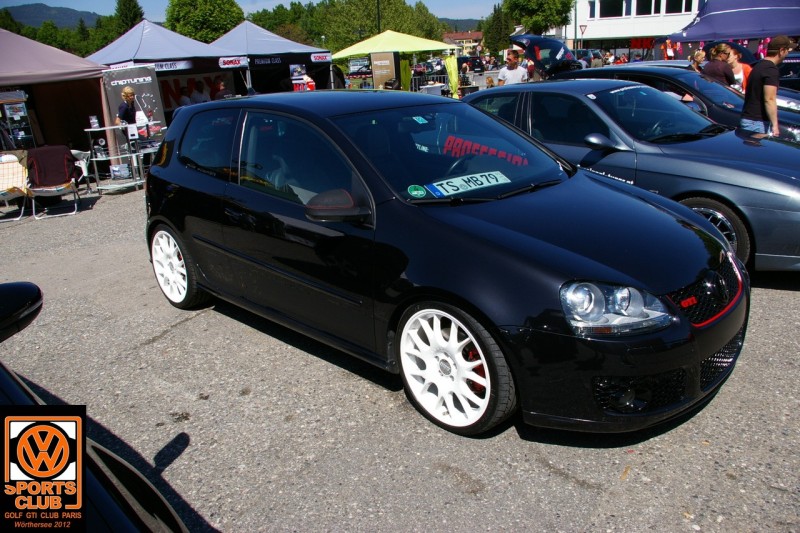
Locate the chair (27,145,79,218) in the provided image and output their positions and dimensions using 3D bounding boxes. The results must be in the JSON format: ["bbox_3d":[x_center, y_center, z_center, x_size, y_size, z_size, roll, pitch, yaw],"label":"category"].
[{"bbox_3d":[-4.932,-1.201,8.473,0.590,0.900,0.630,-11,18,-26],"label":"chair"}]

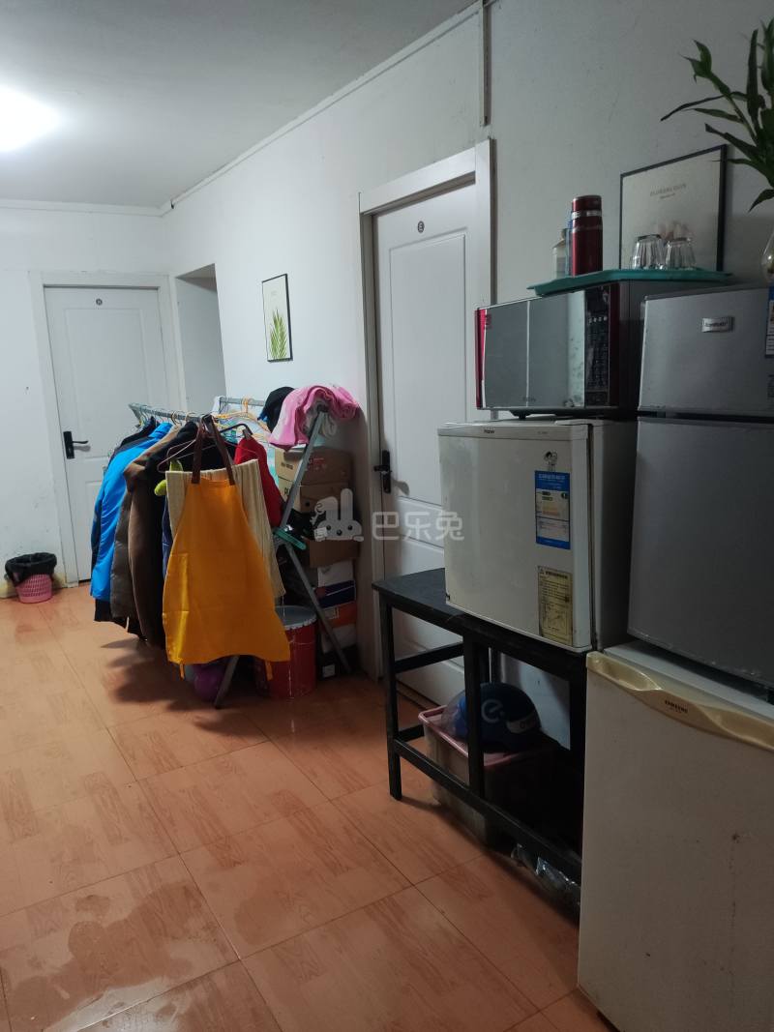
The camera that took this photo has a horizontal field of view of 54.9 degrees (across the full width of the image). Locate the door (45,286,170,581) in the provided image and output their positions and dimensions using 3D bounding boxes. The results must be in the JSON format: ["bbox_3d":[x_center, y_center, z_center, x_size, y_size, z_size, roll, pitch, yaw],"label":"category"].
[{"bbox_3d":[-1.842,-0.550,5.105,0.730,1.960,0.050,-9,13,-31],"label":"door"}]

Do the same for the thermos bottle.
[{"bbox_3d":[0.446,-0.606,1.670,0.068,0.205,0.068,-9,13,-31],"label":"thermos bottle"}]

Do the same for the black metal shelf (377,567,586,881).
[{"bbox_3d":[0.407,0.607,2.201,0.440,0.715,0.900,-10,14,-34],"label":"black metal shelf"}]

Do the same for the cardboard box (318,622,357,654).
[{"bbox_3d":[-0.309,0.557,3.606,0.190,0.105,0.310,-8,12,-32],"label":"cardboard box"}]

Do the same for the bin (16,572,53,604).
[{"bbox_3d":[-2.262,0.404,4.771,0.255,0.250,0.255,-9,13,-31],"label":"bin"}]

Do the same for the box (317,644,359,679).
[{"bbox_3d":[-0.305,0.667,3.626,0.190,0.120,0.310,-8,12,-32],"label":"box"}]

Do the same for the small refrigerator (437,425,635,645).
[{"bbox_3d":[0.483,0.000,1.938,0.450,0.500,0.510,-8,11,-31],"label":"small refrigerator"}]

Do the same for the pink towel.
[{"bbox_3d":[-0.319,-0.429,3.200,0.330,0.260,0.260,-9,13,-31],"label":"pink towel"}]

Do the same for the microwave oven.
[{"bbox_3d":[0.522,-0.410,1.926,0.350,0.288,0.467,-9,11,-34],"label":"microwave oven"}]

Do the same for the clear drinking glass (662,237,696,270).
[{"bbox_3d":[0.657,-0.569,1.670,0.080,0.095,0.080,-8,12,-31],"label":"clear drinking glass"}]

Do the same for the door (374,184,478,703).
[{"bbox_3d":[0.167,-0.165,2.875,0.050,1.974,0.689,-9,14,-31],"label":"door"}]

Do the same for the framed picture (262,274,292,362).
[{"bbox_3d":[-0.553,-1.000,3.794,0.020,0.404,0.295,-9,13,-31],"label":"framed picture"}]

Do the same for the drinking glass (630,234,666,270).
[{"bbox_3d":[0.568,-0.557,1.620,0.080,0.095,0.080,-8,12,-31],"label":"drinking glass"}]

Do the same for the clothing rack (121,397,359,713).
[{"bbox_3d":[-0.790,0.075,3.706,0.620,1.250,1.270,-9,14,-31],"label":"clothing rack"}]

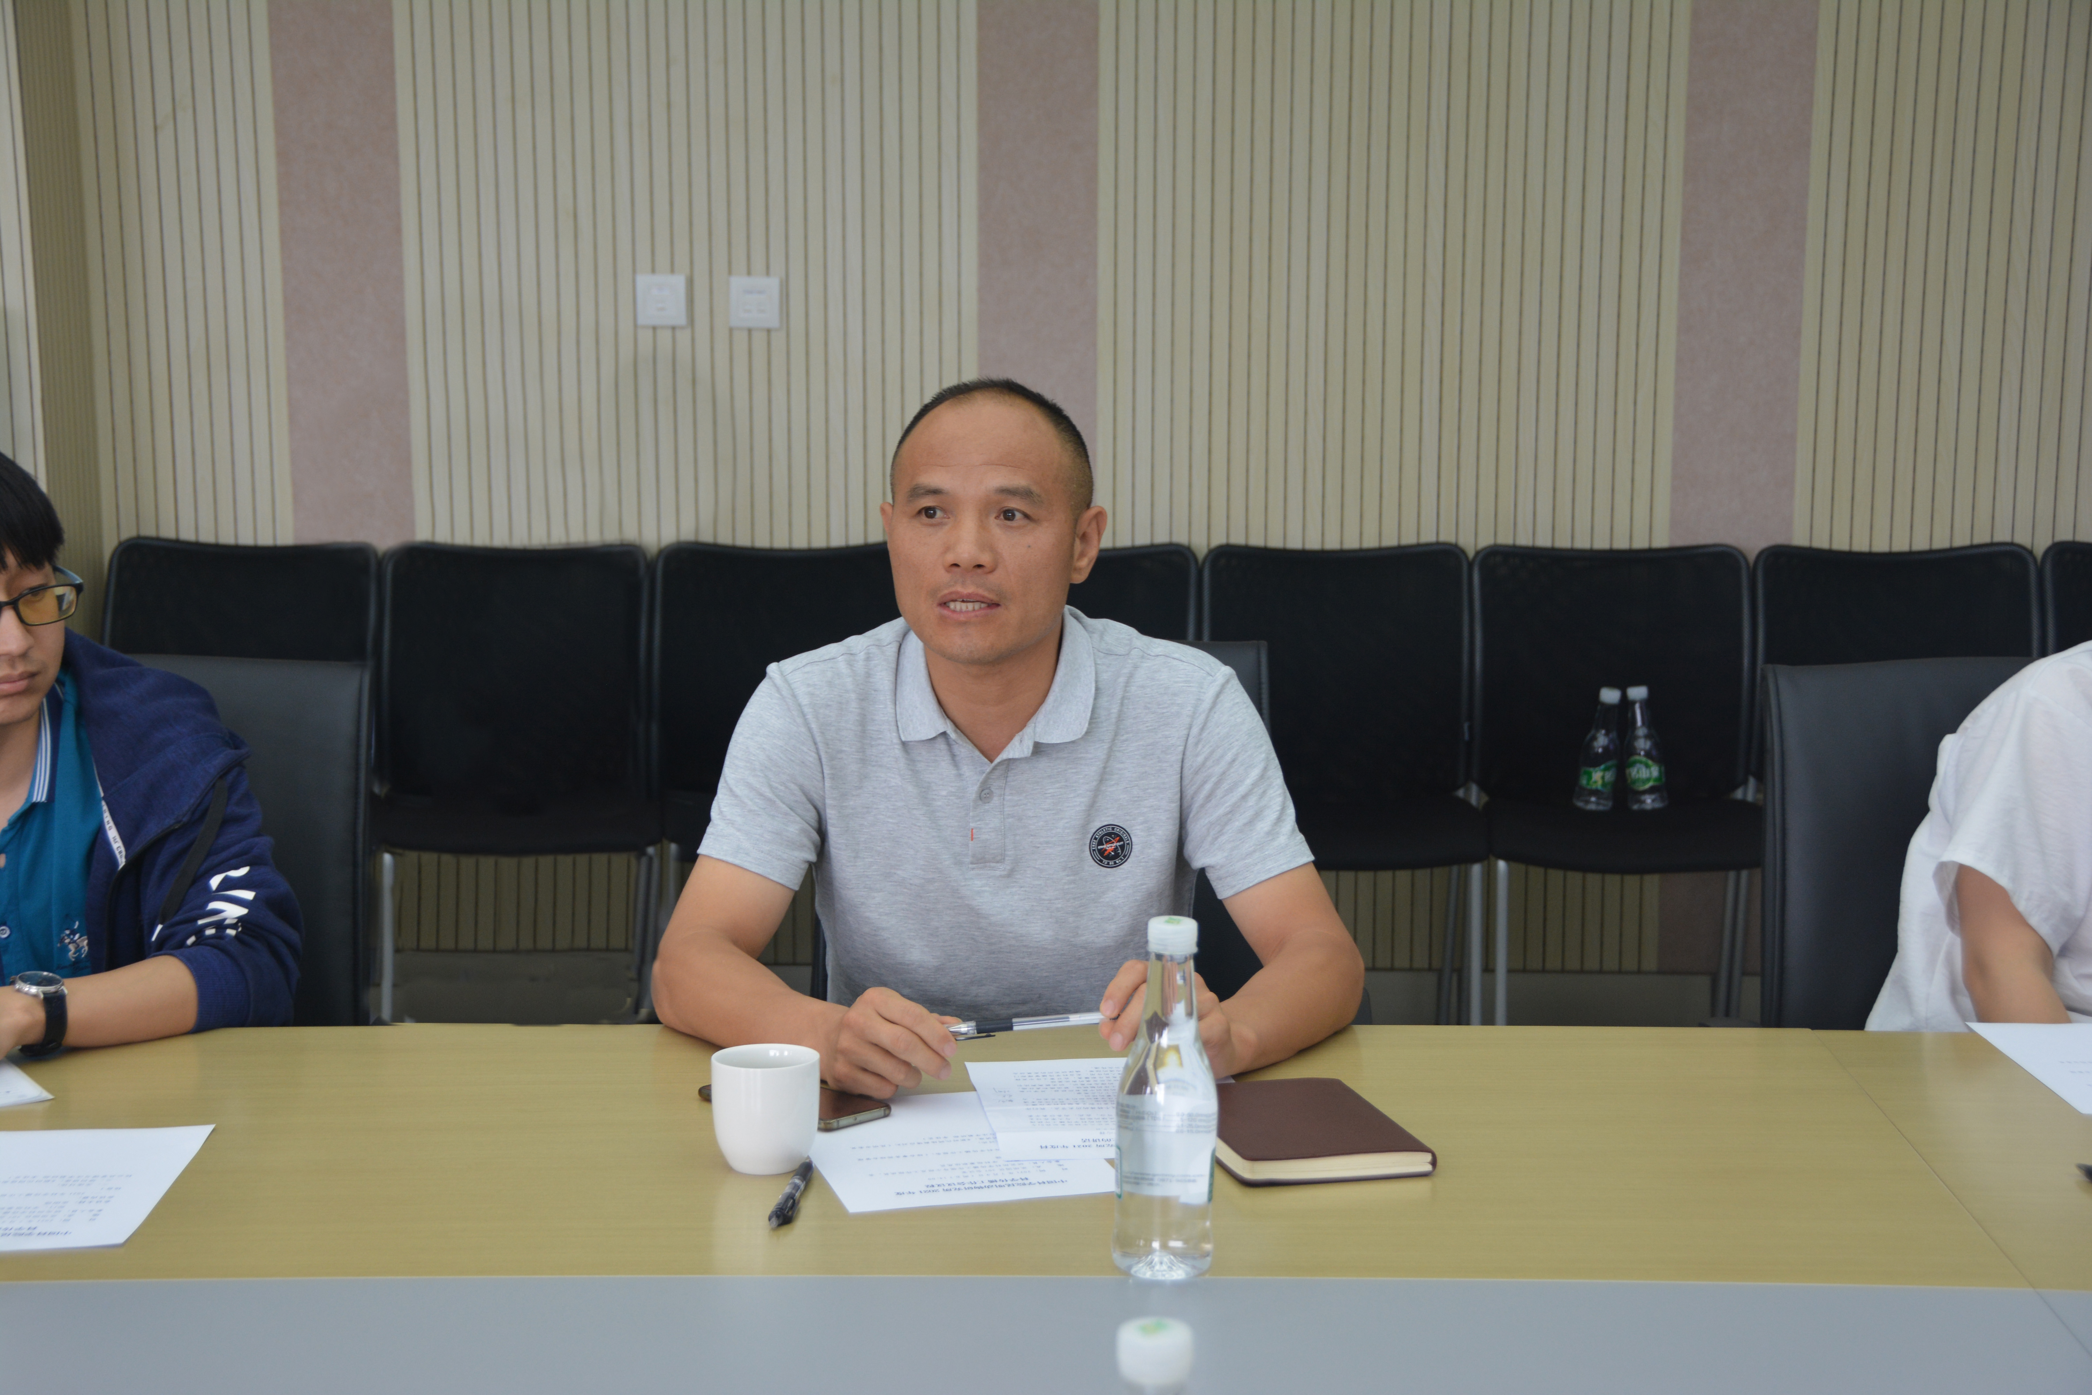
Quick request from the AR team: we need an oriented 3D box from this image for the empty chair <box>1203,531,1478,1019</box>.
[{"bbox_3d":[0.488,0.194,5.738,0.465,0.860,0.580,0,8,2],"label":"empty chair"}]

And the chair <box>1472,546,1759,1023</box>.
[{"bbox_3d":[0.942,0.197,5.723,0.465,0.860,0.580,1,8,5],"label":"chair"}]

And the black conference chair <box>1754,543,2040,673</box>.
[{"bbox_3d":[1.405,0.200,5.707,0.465,0.860,0.580,1,8,5],"label":"black conference chair"}]

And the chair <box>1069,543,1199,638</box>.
[{"bbox_3d":[0.036,0.192,5.753,0.465,0.860,0.580,0,8,0],"label":"chair"}]

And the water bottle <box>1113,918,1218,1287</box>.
[{"bbox_3d":[0.078,0.261,2.295,0.067,0.234,0.067,0,8,0],"label":"water bottle"}]

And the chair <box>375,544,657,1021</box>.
[{"bbox_3d":[-0.872,0.186,5.784,0.465,0.860,0.580,-1,8,-4],"label":"chair"}]

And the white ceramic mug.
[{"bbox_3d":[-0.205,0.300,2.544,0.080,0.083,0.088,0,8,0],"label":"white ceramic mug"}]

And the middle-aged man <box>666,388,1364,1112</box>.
[{"bbox_3d":[-0.034,0.368,3.087,0.610,1.290,0.660,1,8,5],"label":"middle-aged man"}]

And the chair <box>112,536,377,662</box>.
[{"bbox_3d":[-1.330,0.183,5.799,0.465,0.860,0.580,-1,8,-4],"label":"chair"}]

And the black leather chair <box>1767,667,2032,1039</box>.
[{"bbox_3d":[0.932,0.486,3.286,0.580,1.000,0.640,0,8,-3],"label":"black leather chair"}]

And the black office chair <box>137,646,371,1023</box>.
[{"bbox_3d":[-0.894,0.484,3.286,0.580,1.000,0.640,0,8,3],"label":"black office chair"}]

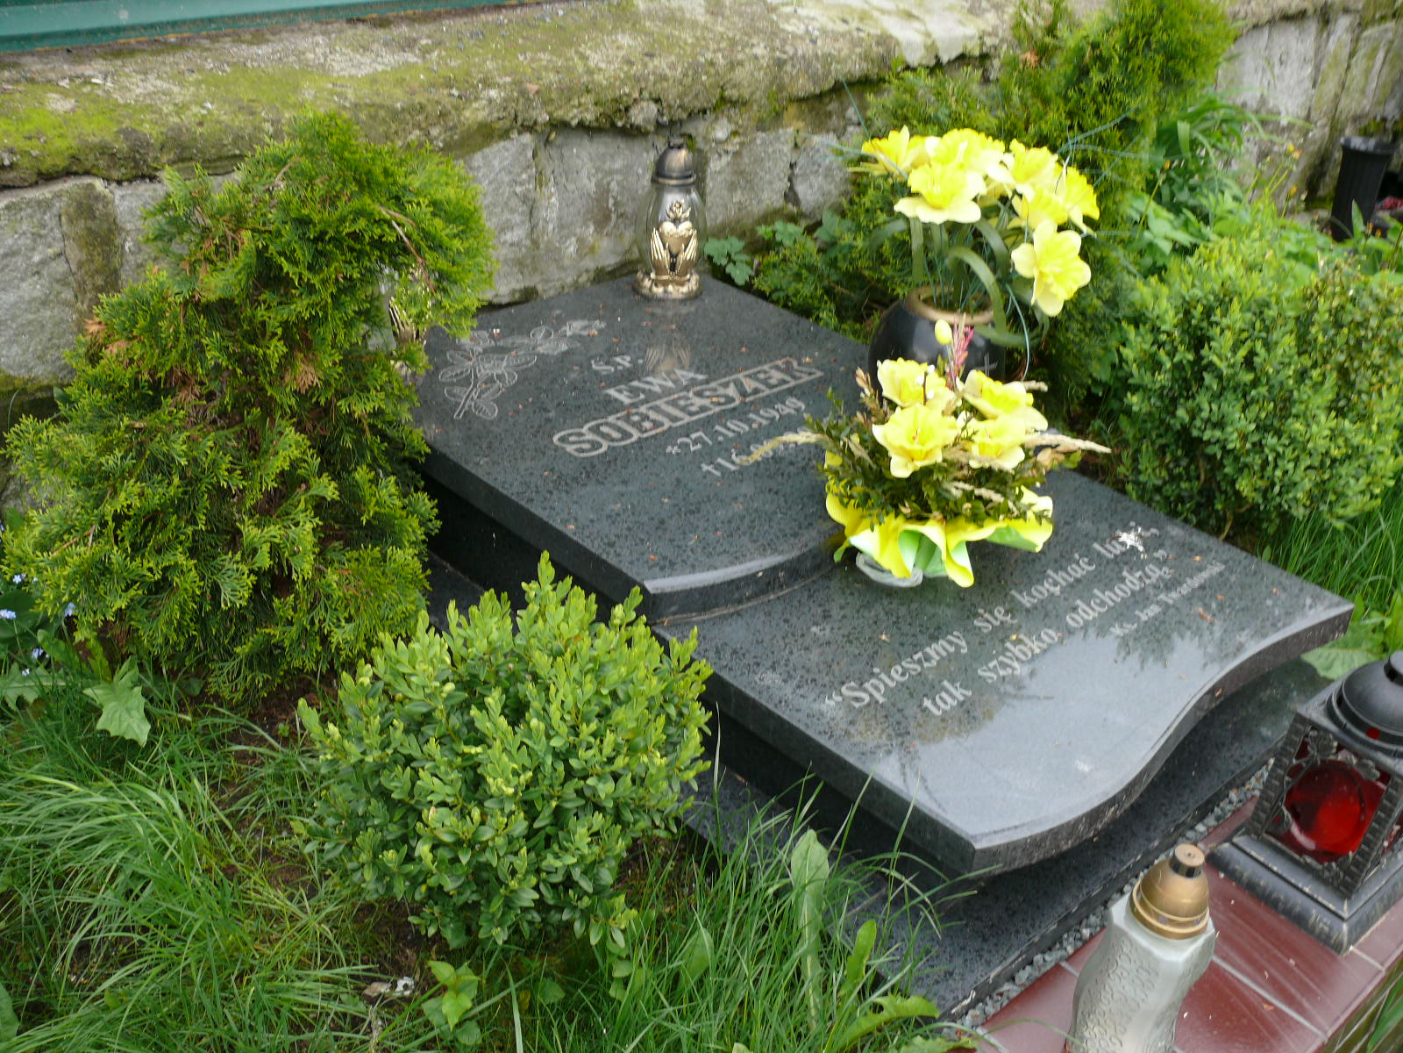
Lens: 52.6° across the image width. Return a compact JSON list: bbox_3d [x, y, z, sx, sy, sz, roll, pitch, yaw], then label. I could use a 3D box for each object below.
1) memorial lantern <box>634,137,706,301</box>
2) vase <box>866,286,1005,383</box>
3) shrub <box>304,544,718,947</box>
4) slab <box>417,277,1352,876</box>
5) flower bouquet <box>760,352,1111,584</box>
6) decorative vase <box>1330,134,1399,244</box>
[{"bbox_3d":[-0.052,-0.570,2.608,0.135,0.280,0.135,1,30,-6],"label":"memorial lantern"},{"bbox_3d":[0.365,-0.251,2.188,0.212,0.215,0.212,-22,40,-38],"label":"vase"},{"bbox_3d":[-0.218,0.244,1.577,0.450,0.415,0.450,4,30,-2],"label":"shrub"},{"bbox_3d":[0.131,-0.064,2.126,0.830,0.085,1.415,-22,40,-38],"label":"slab"},{"bbox_3d":[0.316,-0.073,1.904,0.440,0.270,0.340,10,30,9],"label":"flower bouquet"},{"bbox_3d":[1.876,-0.944,4.050,0.165,0.310,0.165,-22,40,-38],"label":"decorative vase"}]

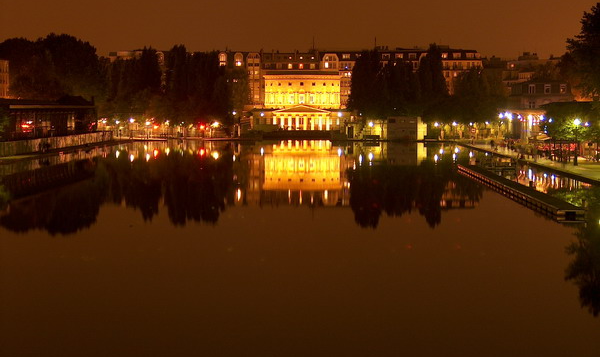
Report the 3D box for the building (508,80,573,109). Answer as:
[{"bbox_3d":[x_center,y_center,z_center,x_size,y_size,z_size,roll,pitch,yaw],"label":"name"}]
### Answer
[{"bbox_3d":[49.808,-13.347,350.944,9.860,12.830,14.000,0,2,1],"label":"building"}]

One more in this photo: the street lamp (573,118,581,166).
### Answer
[{"bbox_3d":[35.769,-4.626,221.679,0.600,6.100,0.600,0,2,1],"label":"street lamp"}]

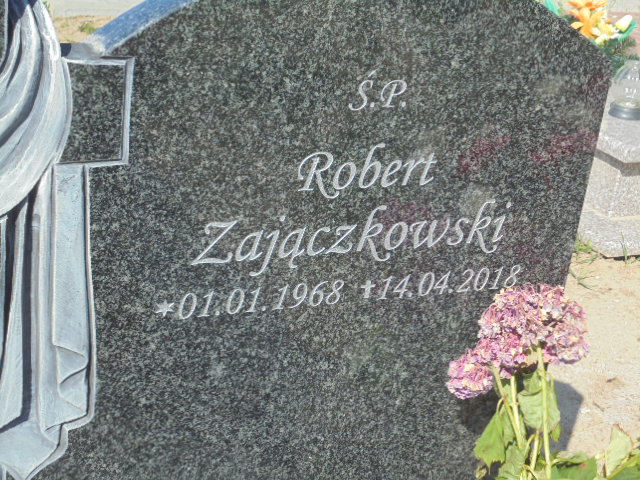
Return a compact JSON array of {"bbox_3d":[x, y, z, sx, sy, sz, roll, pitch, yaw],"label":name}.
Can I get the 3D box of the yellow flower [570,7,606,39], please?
[{"bbox_3d":[0.669,-0.542,2.950,0.090,0.080,0.065,13,24,10],"label":"yellow flower"}]

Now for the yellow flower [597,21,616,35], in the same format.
[{"bbox_3d":[0.714,-0.530,2.950,0.050,0.038,0.045,13,24,11],"label":"yellow flower"}]

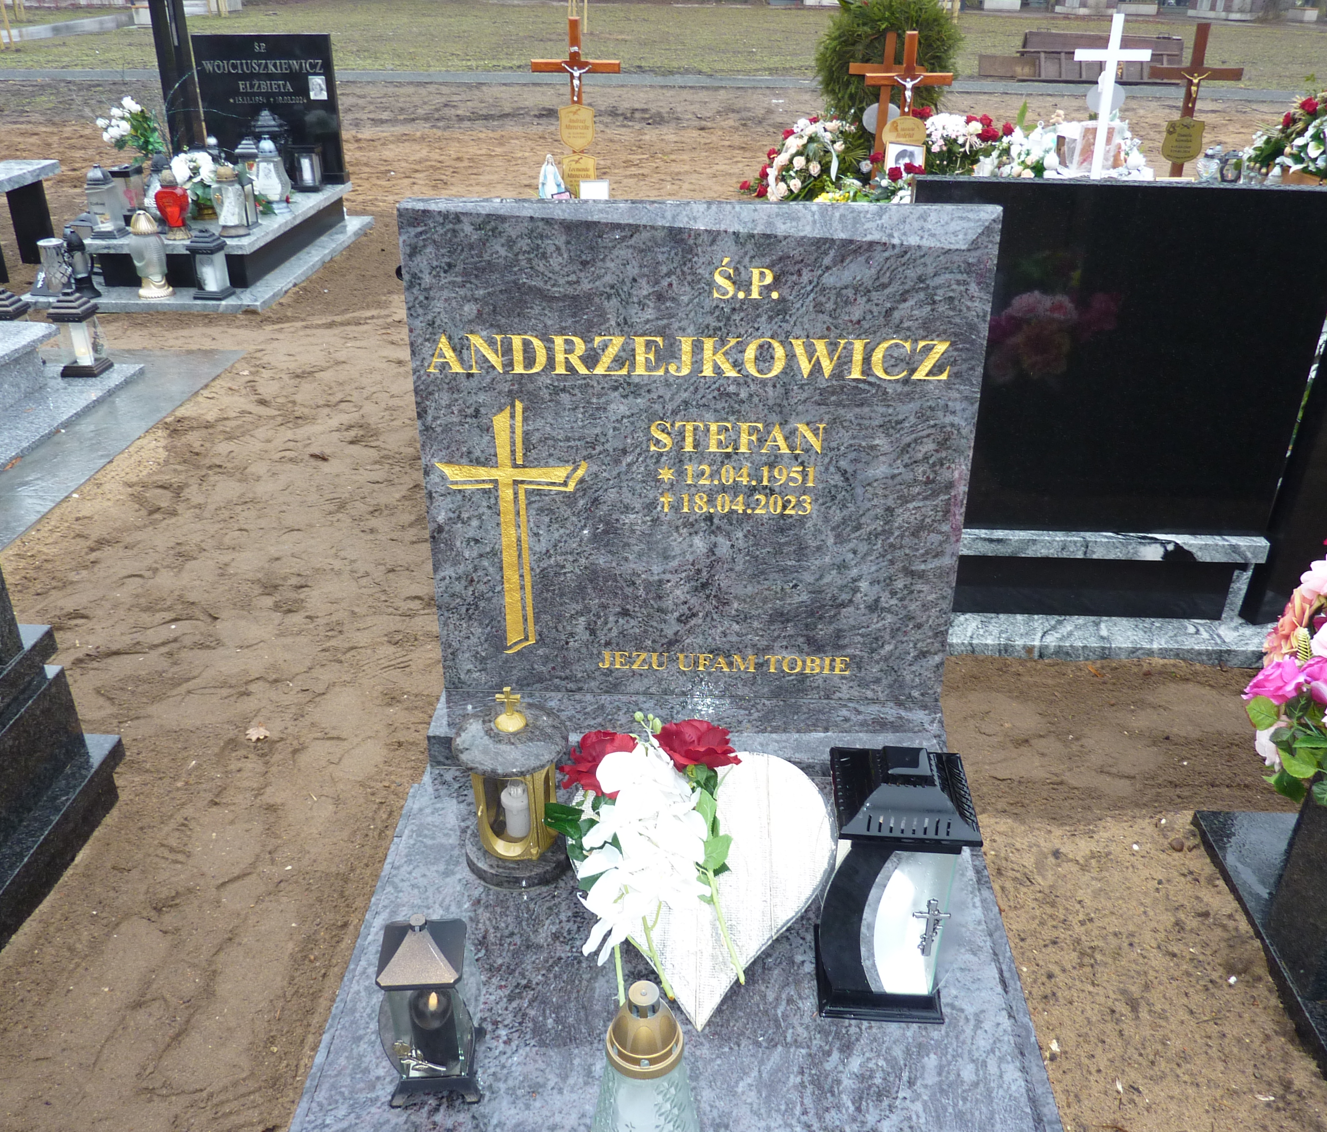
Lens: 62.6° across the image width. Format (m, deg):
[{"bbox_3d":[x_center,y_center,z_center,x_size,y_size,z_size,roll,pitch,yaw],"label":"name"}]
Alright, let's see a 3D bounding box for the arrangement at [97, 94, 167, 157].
[{"bbox_3d":[-2.859,-2.363,5.880,0.336,0.326,0.283,-1,26,-2],"label":"arrangement"}]

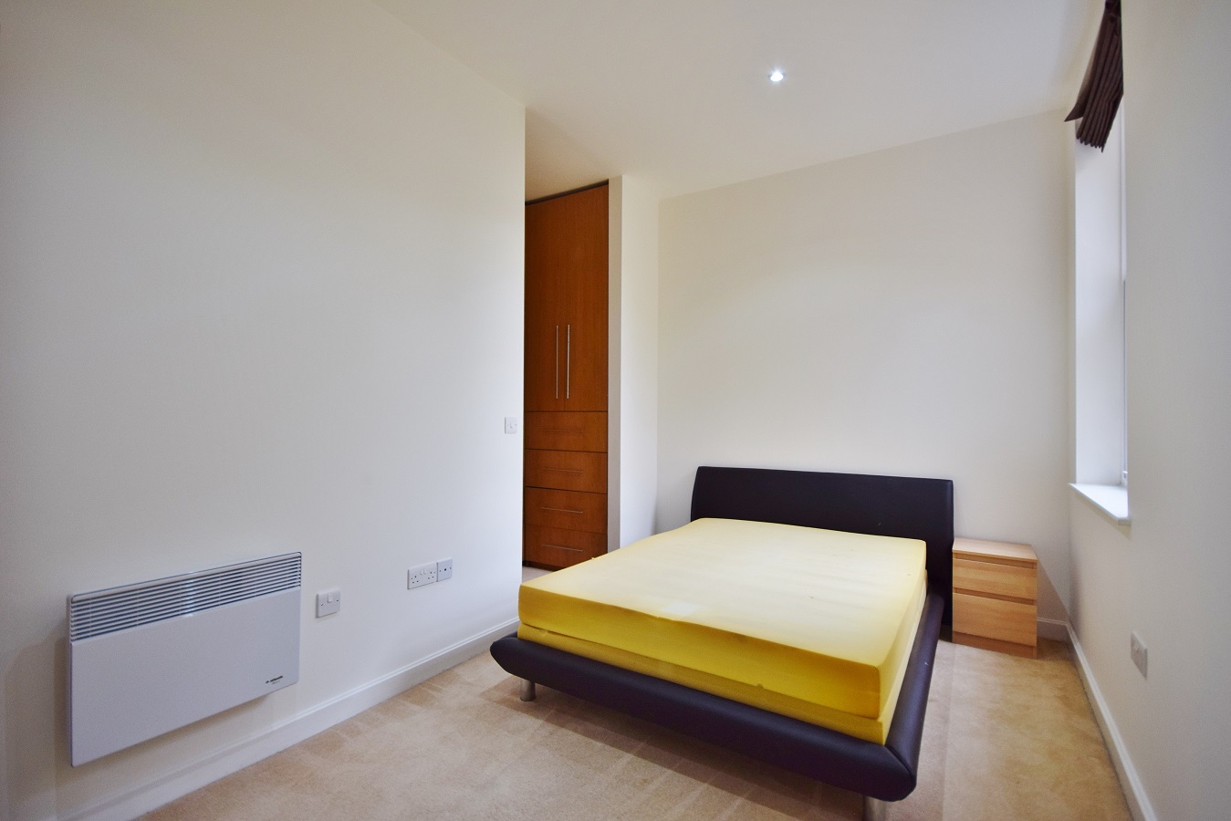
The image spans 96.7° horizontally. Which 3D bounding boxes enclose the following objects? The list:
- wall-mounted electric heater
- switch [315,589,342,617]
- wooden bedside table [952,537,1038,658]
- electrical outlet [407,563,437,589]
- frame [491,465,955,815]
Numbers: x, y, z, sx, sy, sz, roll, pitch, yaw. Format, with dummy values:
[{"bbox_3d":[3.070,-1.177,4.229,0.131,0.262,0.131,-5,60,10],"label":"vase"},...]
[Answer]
[{"bbox_3d":[-1.310,0.722,1.716,0.086,0.458,0.588,0,-1,34],"label":"wall-mounted electric heater"},{"bbox_3d":[-1.099,0.739,2.102,0.011,0.086,0.086,0,-1,34],"label":"switch"},{"bbox_3d":[2.044,0.992,2.968,0.358,0.494,0.370,0,-1,34],"label":"wooden bedside table"},{"bbox_3d":[-0.866,0.742,2.454,0.010,0.085,0.146,0,-1,34],"label":"electrical outlet"},{"bbox_3d":[0.706,0.807,2.765,1.638,0.840,2.106,0,-1,34],"label":"frame"}]

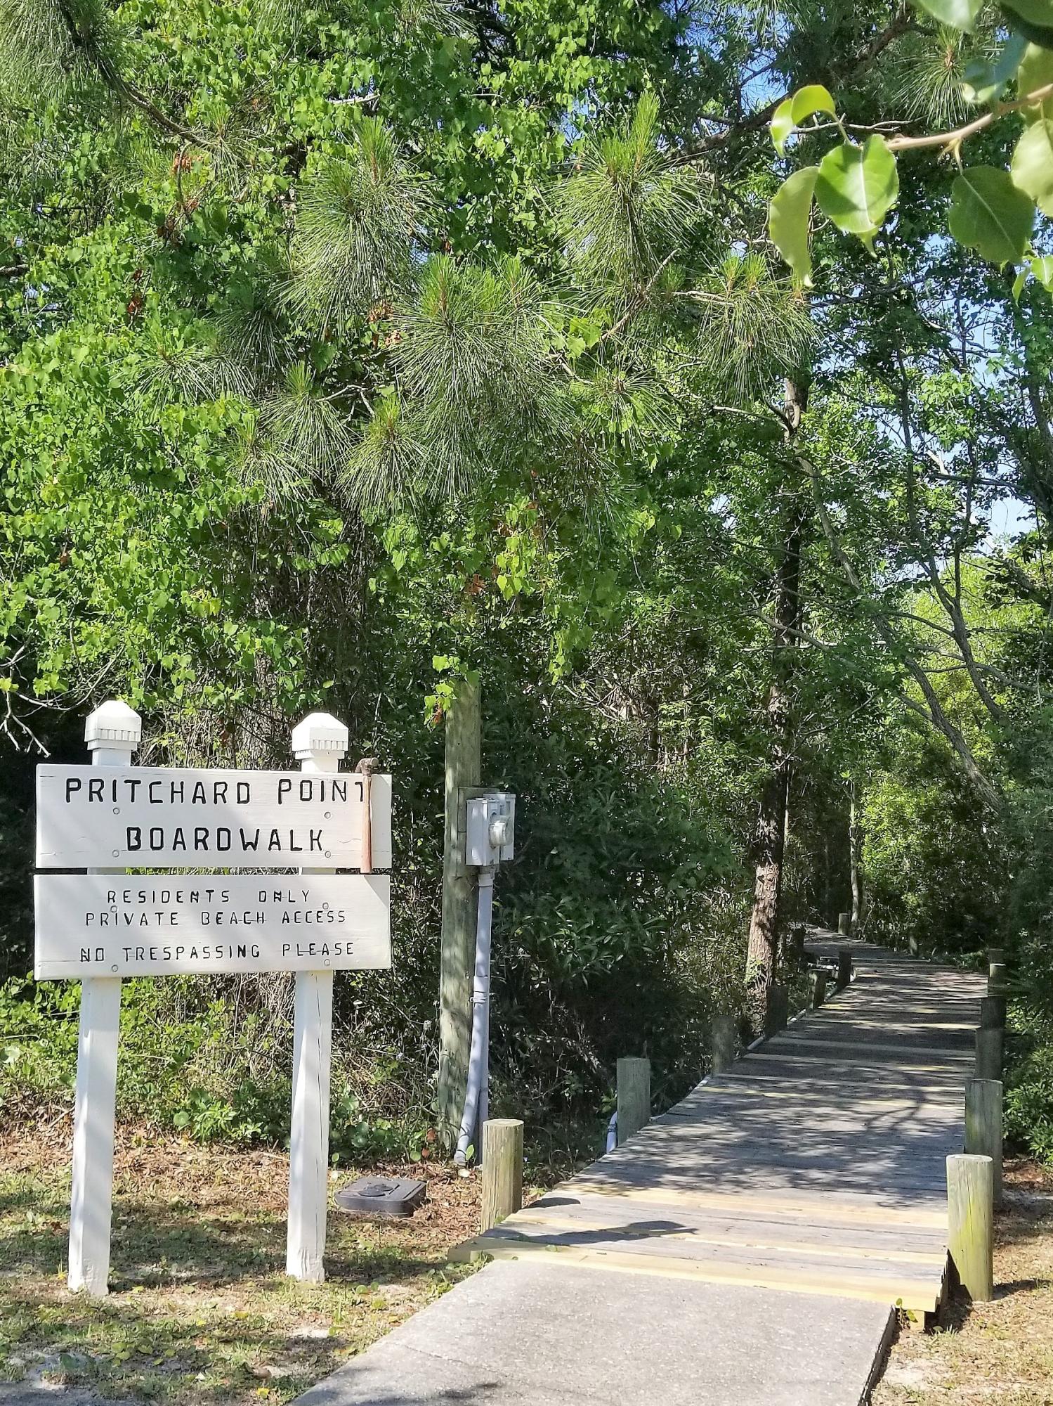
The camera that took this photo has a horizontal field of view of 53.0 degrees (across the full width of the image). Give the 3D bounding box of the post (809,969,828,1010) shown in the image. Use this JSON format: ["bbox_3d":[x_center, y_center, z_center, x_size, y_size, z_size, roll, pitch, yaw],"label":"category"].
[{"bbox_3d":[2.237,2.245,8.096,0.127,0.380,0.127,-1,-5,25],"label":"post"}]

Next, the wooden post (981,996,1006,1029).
[{"bbox_3d":[2.722,1.928,6.141,0.127,0.430,0.127,-1,-5,25],"label":"wooden post"}]

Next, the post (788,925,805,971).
[{"bbox_3d":[2.930,2.655,11.395,0.130,0.420,0.130,-1,-5,25],"label":"post"}]

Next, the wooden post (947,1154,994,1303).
[{"bbox_3d":[1.301,1.536,3.090,0.127,0.387,0.127,-1,-5,25],"label":"wooden post"}]

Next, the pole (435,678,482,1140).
[{"bbox_3d":[-0.300,0.924,4.652,0.158,2.058,0.158,1,-5,-4],"label":"pole"}]

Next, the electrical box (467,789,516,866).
[{"bbox_3d":[-0.156,0.555,4.620,0.140,0.305,0.350,-1,-5,17],"label":"electrical box"}]

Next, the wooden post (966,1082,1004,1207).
[{"bbox_3d":[1.692,1.622,3.900,0.127,0.437,0.127,-1,-5,25],"label":"wooden post"}]

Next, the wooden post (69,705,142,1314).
[{"bbox_3d":[-1.296,0.873,3.207,0.132,1.748,0.132,4,-6,-31],"label":"wooden post"}]

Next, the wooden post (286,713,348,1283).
[{"bbox_3d":[-0.697,0.936,3.453,0.132,1.798,0.132,4,-6,-31],"label":"wooden post"}]

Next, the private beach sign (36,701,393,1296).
[{"bbox_3d":[-0.981,0.918,3.329,1.074,1.806,0.155,3,-5,-22],"label":"private beach sign"}]

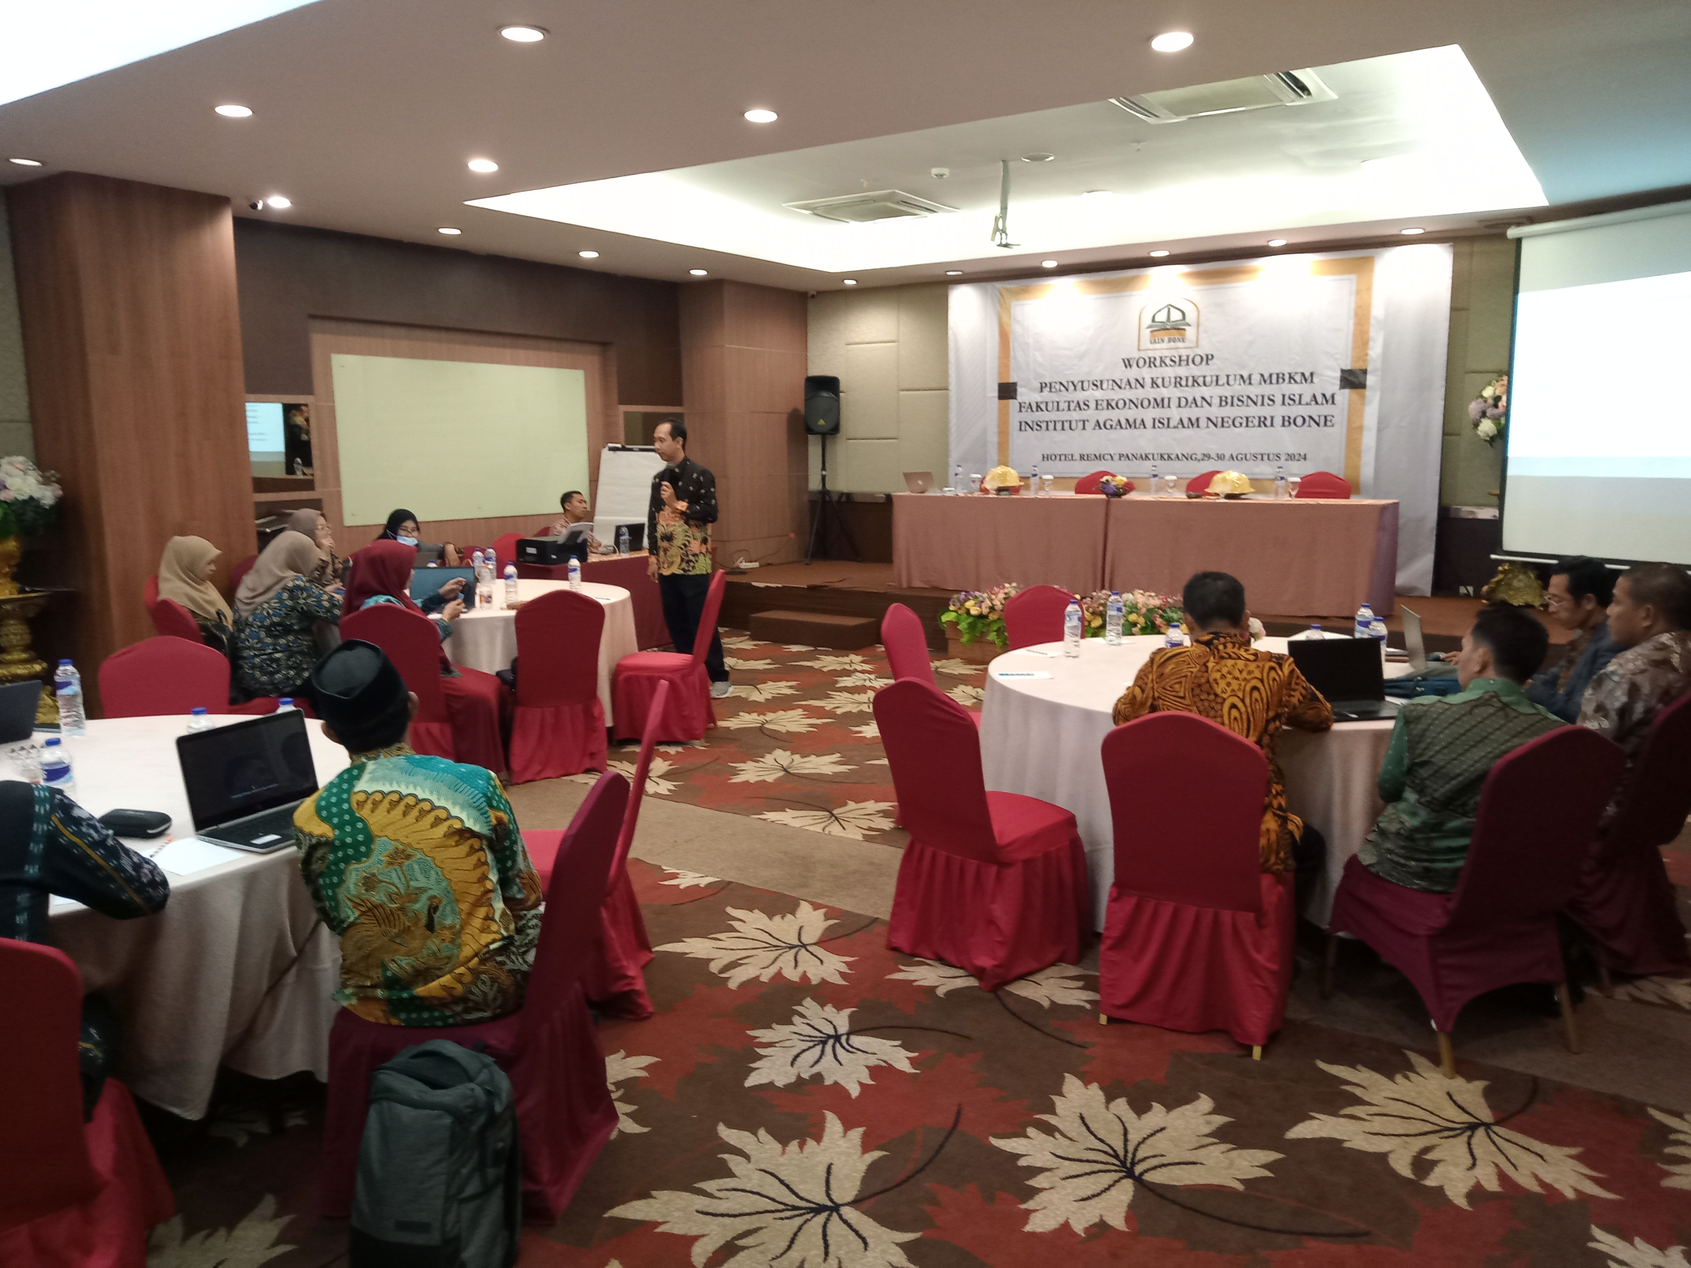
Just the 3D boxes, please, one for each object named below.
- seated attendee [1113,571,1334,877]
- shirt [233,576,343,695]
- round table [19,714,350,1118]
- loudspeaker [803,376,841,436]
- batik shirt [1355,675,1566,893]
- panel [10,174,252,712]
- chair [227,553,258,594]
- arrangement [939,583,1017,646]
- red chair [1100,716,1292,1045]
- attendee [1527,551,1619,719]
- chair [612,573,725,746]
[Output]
[{"bbox_3d":[1.054,0.412,3.768,0.570,1.160,0.700,3,9,25],"label":"seated attendee"},{"bbox_3d":[-2.564,-0.006,6.301,0.480,0.540,0.400,4,10,33],"label":"shirt"},{"bbox_3d":[-1.981,0.766,3.342,1.901,0.746,1.901,-1,8,0],"label":"round table"},{"bbox_3d":[-0.218,-2.155,12.900,0.350,0.560,0.290,0,8,7],"label":"loudspeaker"},{"bbox_3d":[1.535,0.362,3.468,0.480,0.530,0.360,-3,8,-13],"label":"batik shirt"},{"bbox_3d":[-3.946,-0.955,7.686,0.620,2.950,0.930,4,9,30],"label":"panel"},{"bbox_3d":[-3.507,-0.037,8.587,0.580,0.920,0.460,5,10,32],"label":"chair"},{"bbox_3d":[1.025,-0.125,9.600,0.700,0.470,0.400,5,10,33],"label":"arrangement"},{"bbox_3d":[0.961,0.593,3.673,0.440,0.870,0.530,3,9,27],"label":"red chair"},{"bbox_3d":[2.511,0.313,4.817,0.750,1.200,0.520,1,9,13],"label":"attendee"},{"bbox_3d":[-0.925,0.094,7.386,0.591,0.896,0.448,0,8,3],"label":"chair"}]

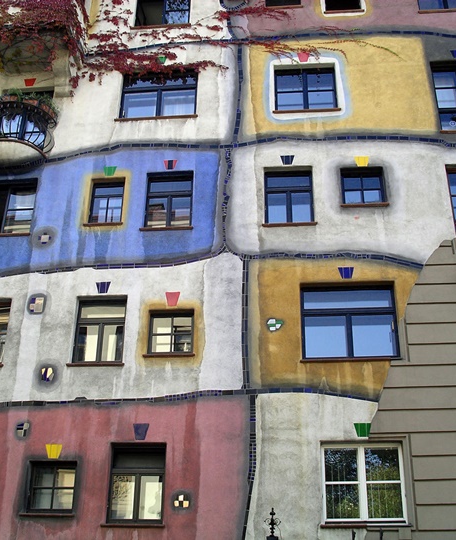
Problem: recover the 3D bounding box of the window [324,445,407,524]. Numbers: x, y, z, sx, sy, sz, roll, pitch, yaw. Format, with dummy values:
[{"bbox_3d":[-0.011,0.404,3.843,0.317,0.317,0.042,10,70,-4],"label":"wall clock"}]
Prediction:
[{"bbox_3d":[2.406,3.790,13.679,1.417,1.380,0.150,-2,-26,5],"label":"window"}]

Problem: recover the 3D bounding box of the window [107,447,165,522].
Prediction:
[{"bbox_3d":[-1.690,4.027,14.452,1.060,1.470,0.160,-2,-27,5],"label":"window"}]

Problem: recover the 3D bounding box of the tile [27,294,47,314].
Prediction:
[{"bbox_3d":[-3.920,0.705,15.756,0.382,0.431,0.040,-2,-26,5],"label":"tile"}]

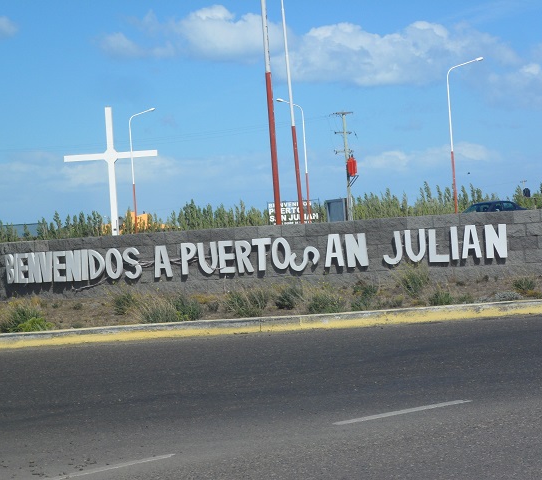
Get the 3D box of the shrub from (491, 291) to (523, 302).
[{"bbox_3d":[3.376,0.806,28.500,0.448,0.166,0.411,-3,0,0],"label":"shrub"}]

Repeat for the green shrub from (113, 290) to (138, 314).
[{"bbox_3d":[-2.150,0.917,29.300,0.374,0.342,0.343,-3,0,0],"label":"green shrub"}]

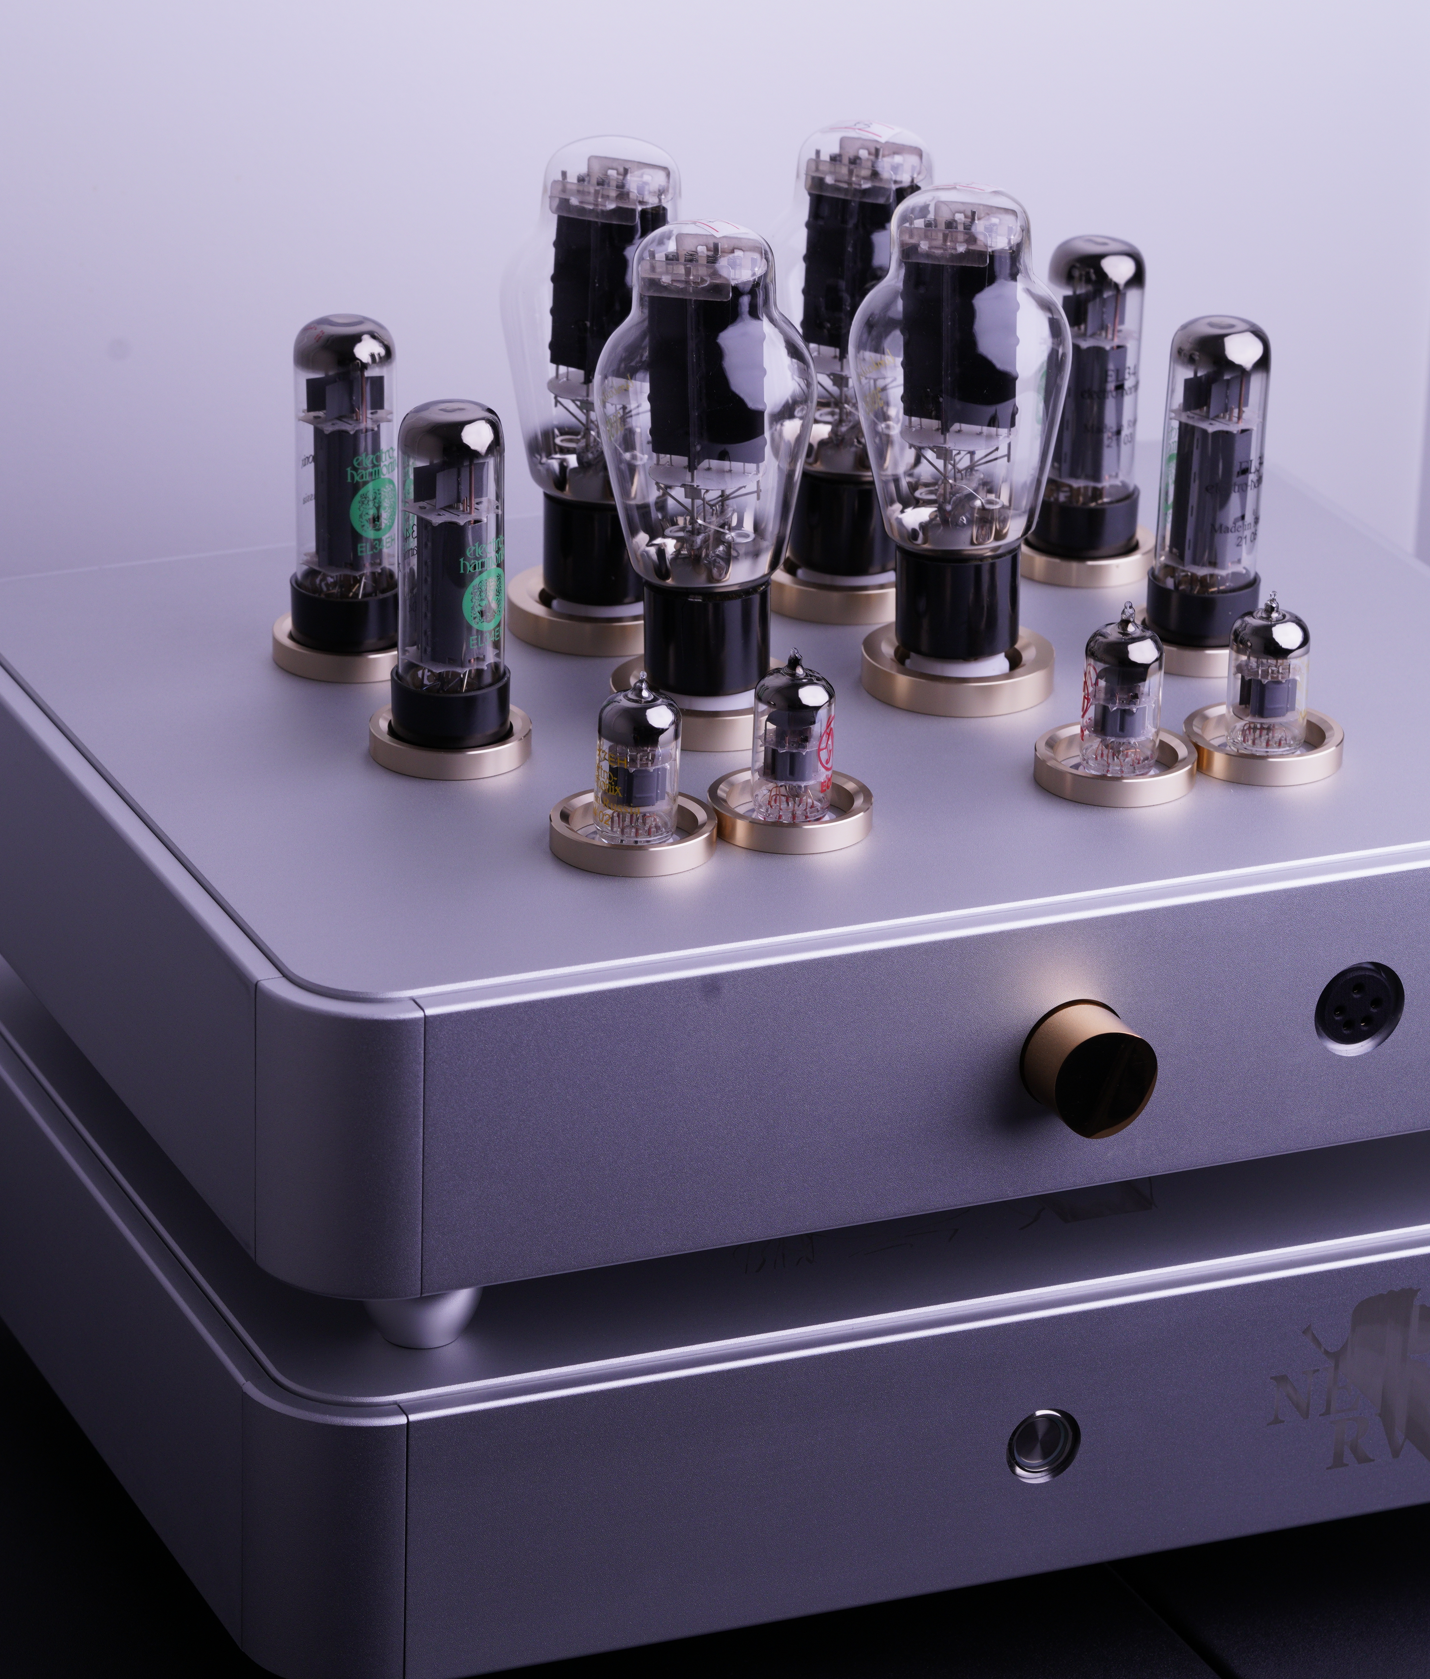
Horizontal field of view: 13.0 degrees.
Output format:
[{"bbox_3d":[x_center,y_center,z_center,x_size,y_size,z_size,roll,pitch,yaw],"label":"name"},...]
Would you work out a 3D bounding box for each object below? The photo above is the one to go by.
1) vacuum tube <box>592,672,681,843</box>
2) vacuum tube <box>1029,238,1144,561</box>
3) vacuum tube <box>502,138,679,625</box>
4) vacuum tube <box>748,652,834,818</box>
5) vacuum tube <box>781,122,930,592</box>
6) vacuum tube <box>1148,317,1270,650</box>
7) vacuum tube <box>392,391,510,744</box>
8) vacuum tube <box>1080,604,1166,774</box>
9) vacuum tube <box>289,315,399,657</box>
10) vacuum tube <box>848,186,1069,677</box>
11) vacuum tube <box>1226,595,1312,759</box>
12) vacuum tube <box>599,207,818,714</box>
[{"bbox_3d":[-0.021,-0.022,1.655,0.021,0.046,0.021,2,22,-1],"label":"vacuum tube"},{"bbox_3d":[0.112,-0.134,1.899,0.033,0.095,0.033,2,23,-1],"label":"vacuum tube"},{"bbox_3d":[-0.030,-0.132,1.789,0.061,0.138,0.061,2,22,-1],"label":"vacuum tube"},{"bbox_3d":[0.022,-0.030,1.714,0.022,0.047,0.022,2,23,-1],"label":"vacuum tube"},{"bbox_3d":[0.040,-0.140,1.819,0.061,0.136,0.061,2,22,-1],"label":"vacuum tube"},{"bbox_3d":[0.141,-0.101,1.791,0.033,0.097,0.033,2,22,-1],"label":"vacuum tube"},{"bbox_3d":[-0.073,-0.074,1.743,0.033,0.094,0.033,2,23,-1],"label":"vacuum tube"},{"bbox_3d":[0.113,-0.043,1.752,0.022,0.048,0.022,2,23,-1],"label":"vacuum tube"},{"bbox_3d":[-0.105,-0.103,1.806,0.033,0.095,0.033,2,23,-1],"label":"vacuum tube"},{"bbox_3d":[0.068,-0.114,1.753,0.061,0.139,0.061,-1,22,0],"label":"vacuum tube"},{"bbox_3d":[0.152,-0.046,1.726,0.021,0.046,0.021,2,22,-1],"label":"vacuum tube"},{"bbox_3d":[-0.003,-0.107,1.762,0.061,0.132,0.061,2,23,-1],"label":"vacuum tube"}]

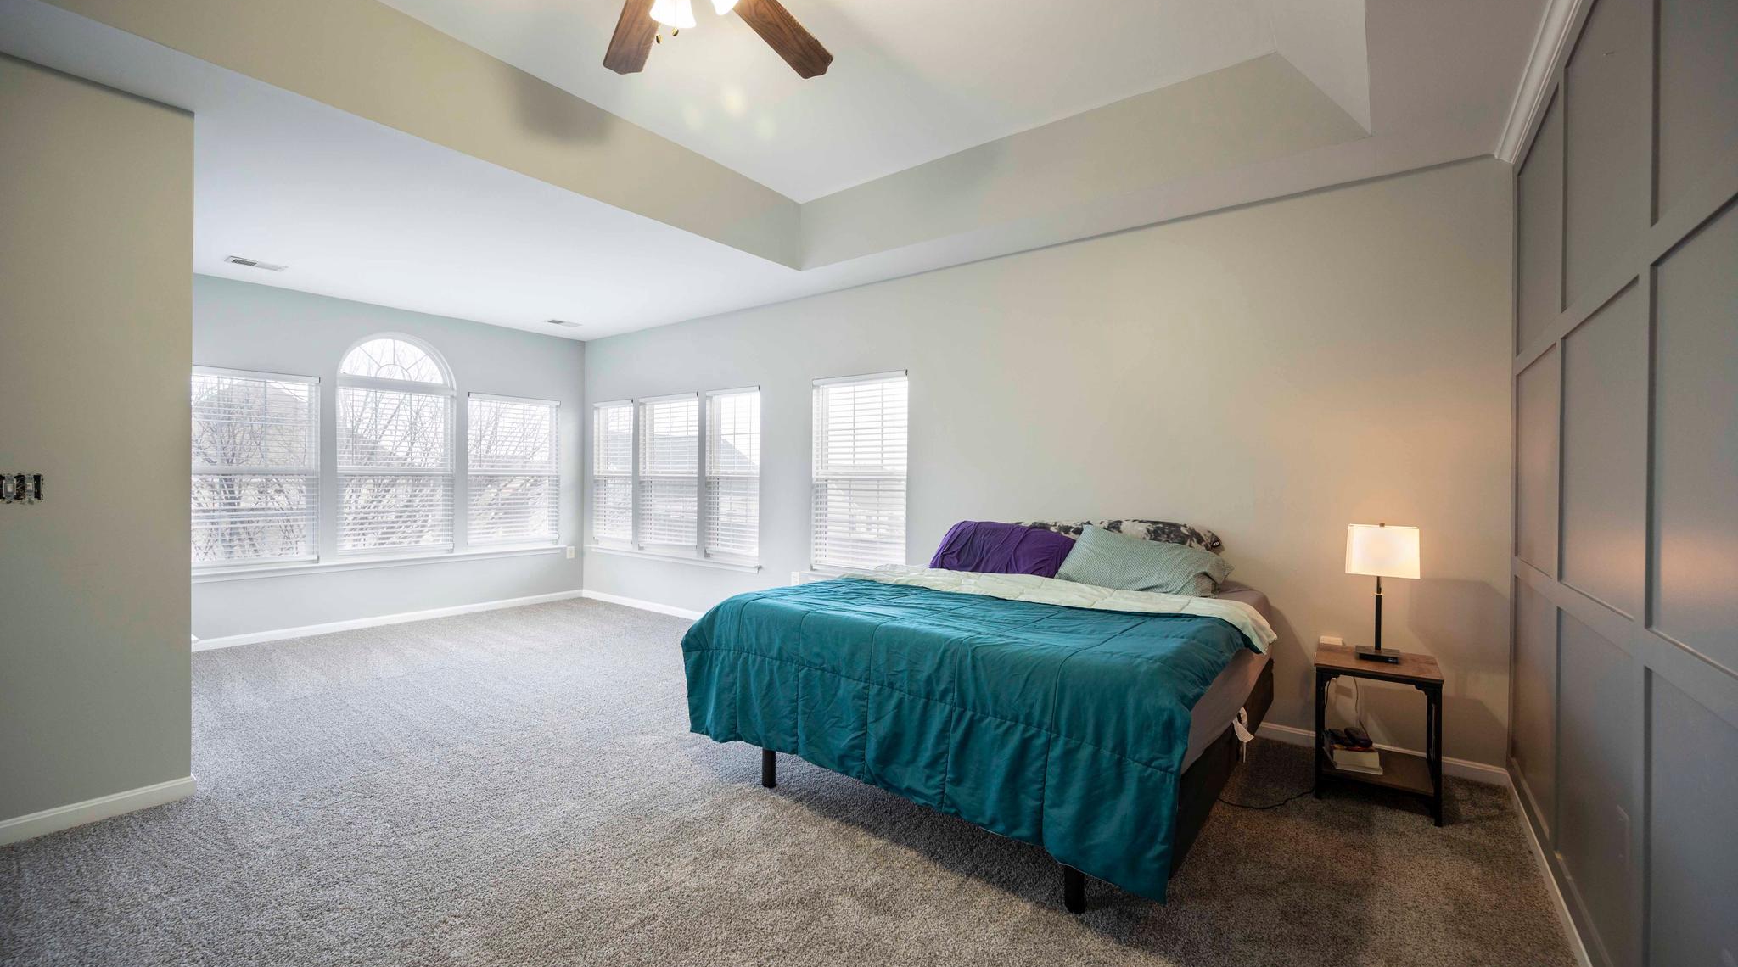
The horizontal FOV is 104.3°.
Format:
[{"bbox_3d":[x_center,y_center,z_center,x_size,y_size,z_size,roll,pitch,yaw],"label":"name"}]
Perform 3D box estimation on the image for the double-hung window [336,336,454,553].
[{"bbox_3d":[-4.119,-0.343,5.909,0.100,1.931,0.894,1,1,37],"label":"double-hung window"}]

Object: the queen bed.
[{"bbox_3d":[0.612,0.748,3.086,1.970,1.066,2.080,1,1,37],"label":"queen bed"}]

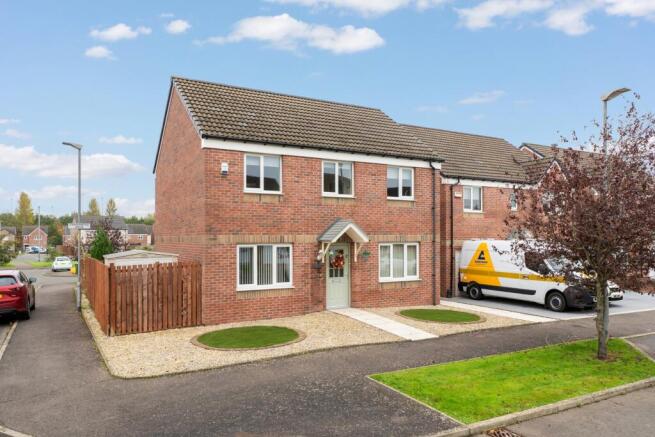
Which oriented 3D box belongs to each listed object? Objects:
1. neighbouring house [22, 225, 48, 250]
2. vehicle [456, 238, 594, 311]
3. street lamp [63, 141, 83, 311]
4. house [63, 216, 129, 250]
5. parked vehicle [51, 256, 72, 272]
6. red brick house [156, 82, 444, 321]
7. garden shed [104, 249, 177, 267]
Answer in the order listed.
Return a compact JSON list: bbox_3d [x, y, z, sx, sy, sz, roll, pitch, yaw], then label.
[{"bbox_3d":[-87.593,5.850,131.000,7.200,7.500,8.300,1,-2,-32],"label":"neighbouring house"},{"bbox_3d":[8.048,2.166,17.636,2.080,2.460,5.500,1,-2,-30],"label":"vehicle"},{"bbox_3d":[-8.528,0.270,14.682,0.650,5.680,0.200,1,-2,-30],"label":"street lamp"},{"bbox_3d":[-49.382,3.372,95.000,10.000,7.800,8.300,1,-2,-33],"label":"house"},{"bbox_3d":[-25.717,4.456,42.300,1.720,1.470,3.950,1,-2,-30],"label":"parked vehicle"},{"bbox_3d":[-1.578,-0.924,17.423,8.700,8.000,8.000,1,-2,-30],"label":"red brick house"},{"bbox_3d":[-6.076,2.005,14.130,2.100,2.000,1.750,1,-2,-30],"label":"garden shed"}]

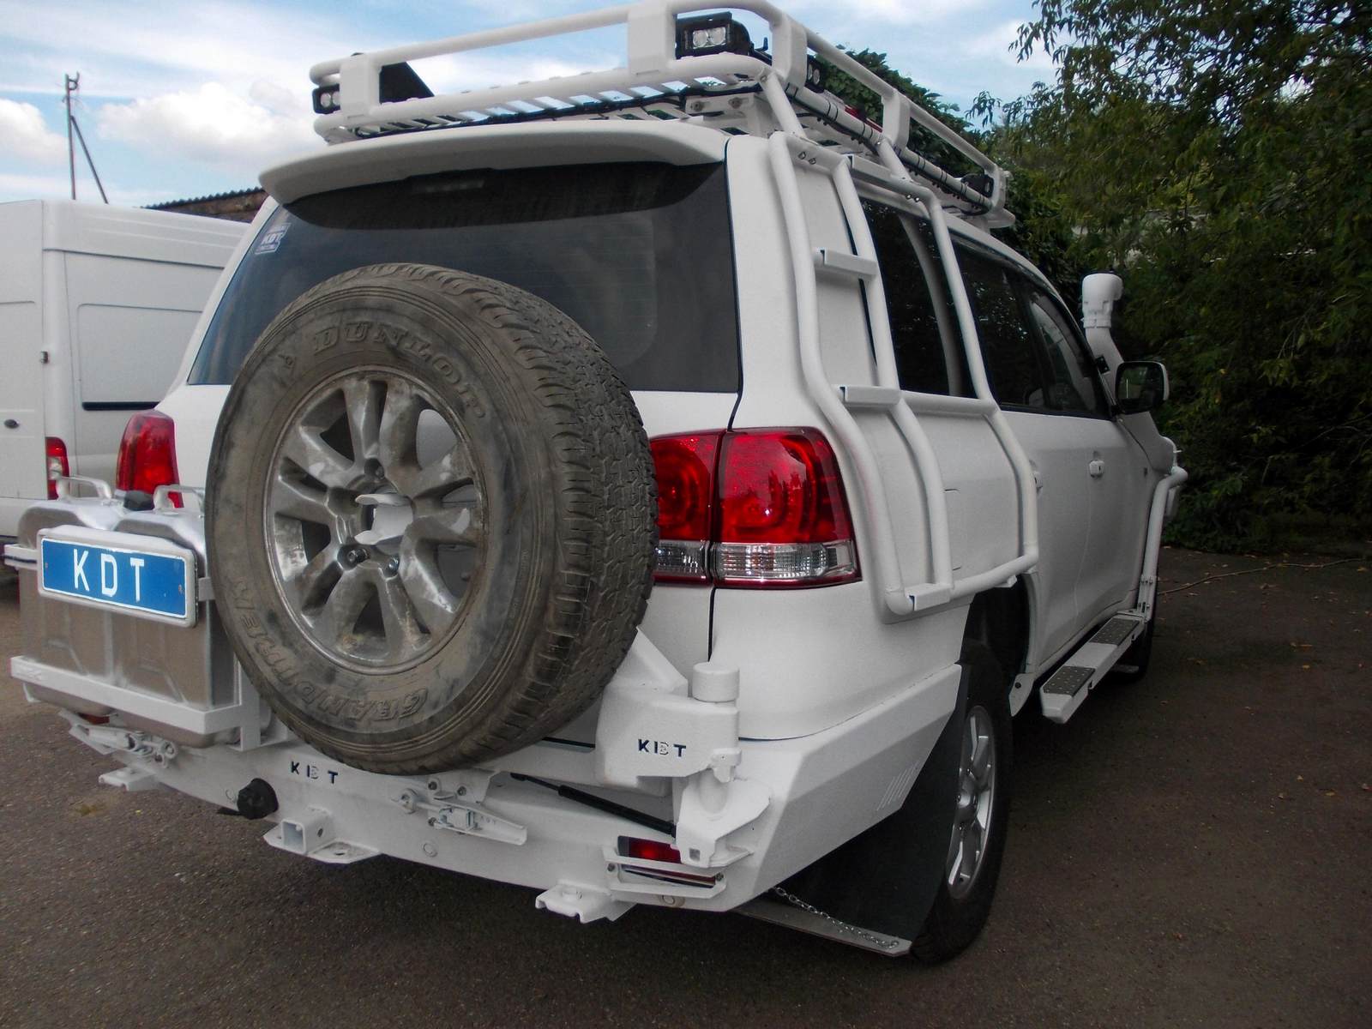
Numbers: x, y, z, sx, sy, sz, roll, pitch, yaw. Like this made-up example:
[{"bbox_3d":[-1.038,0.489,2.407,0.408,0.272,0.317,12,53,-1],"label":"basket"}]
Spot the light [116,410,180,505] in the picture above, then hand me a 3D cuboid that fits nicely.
[{"bbox_3d":[-1.272,-0.123,2.702,0.300,0.275,0.190,4,8,30],"label":"light"}]

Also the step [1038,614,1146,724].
[{"bbox_3d":[1.480,0.546,4.068,0.118,0.068,1.560,4,8,30],"label":"step"}]

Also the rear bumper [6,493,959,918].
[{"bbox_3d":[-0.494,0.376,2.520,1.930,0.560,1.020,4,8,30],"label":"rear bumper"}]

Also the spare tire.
[{"bbox_3d":[-0.434,0.007,1.835,0.800,0.800,0.280,4,6,30],"label":"spare tire"}]

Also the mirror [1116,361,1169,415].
[{"bbox_3d":[1.796,-0.496,4.368,0.195,0.210,0.130,4,8,30],"label":"mirror"}]

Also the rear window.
[{"bbox_3d":[-0.526,-0.504,2.368,1.500,0.490,0.100,4,-16,30],"label":"rear window"}]

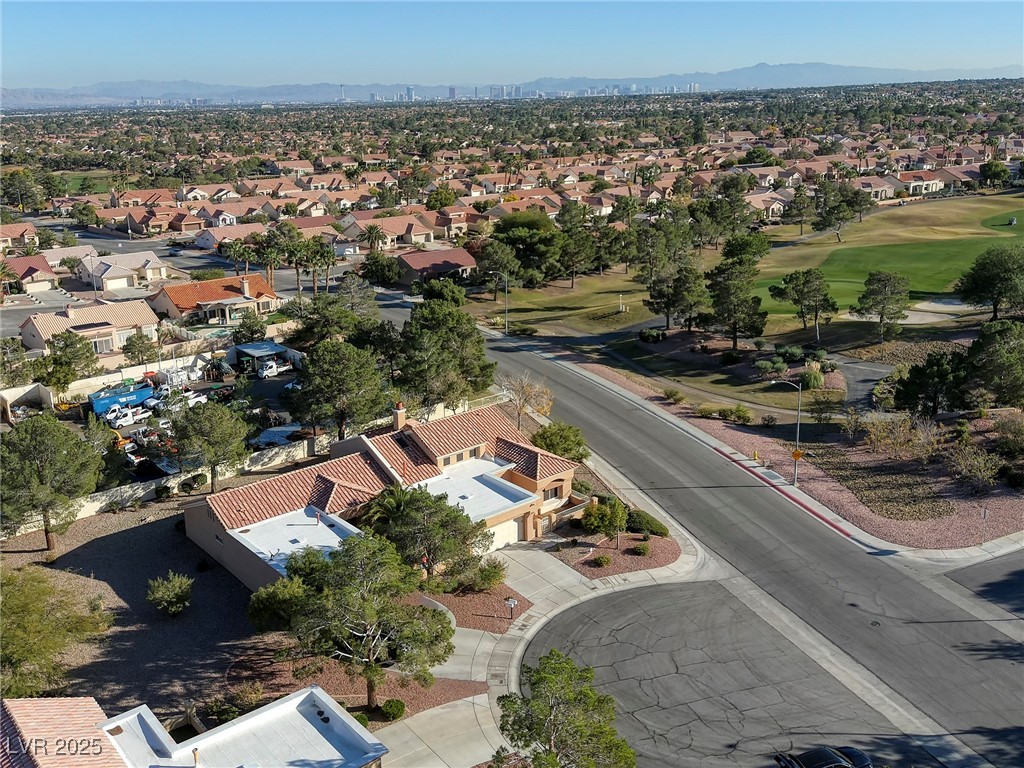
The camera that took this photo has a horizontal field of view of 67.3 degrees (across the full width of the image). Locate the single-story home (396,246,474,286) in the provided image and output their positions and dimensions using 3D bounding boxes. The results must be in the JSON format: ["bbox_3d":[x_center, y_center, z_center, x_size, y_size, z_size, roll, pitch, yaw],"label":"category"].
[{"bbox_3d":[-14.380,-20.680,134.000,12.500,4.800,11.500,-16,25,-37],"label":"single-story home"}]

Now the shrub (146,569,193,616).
[{"bbox_3d":[-25.286,15.730,56.724,3.200,2.700,3.100,0,21,0],"label":"shrub"}]

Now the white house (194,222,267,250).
[{"bbox_3d":[-69.911,-37.142,194.398,15.000,5.000,13.500,-15,25,-35],"label":"white house"}]

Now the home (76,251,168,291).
[{"bbox_3d":[-80.001,-23.603,158.447,15.100,4.900,13.500,-14,25,-33],"label":"home"}]

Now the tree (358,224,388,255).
[{"bbox_3d":[-34.273,-35.894,187.656,6.500,7.400,6.500,0,21,0],"label":"tree"}]

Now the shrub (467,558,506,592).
[{"bbox_3d":[-1.640,12.270,49.600,2.500,1.950,2.400,0,20,0],"label":"shrub"}]

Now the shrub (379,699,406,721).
[{"bbox_3d":[-6.090,16.700,39.500,1.300,0.900,1.300,0,20,0],"label":"shrub"}]

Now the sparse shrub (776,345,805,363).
[{"bbox_3d":[33.470,-3.670,92.500,3.200,1.900,2.800,0,20,0],"label":"sparse shrub"}]

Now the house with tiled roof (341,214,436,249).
[{"bbox_3d":[-32.306,-40.532,203.149,18.000,5.200,19.000,-14,25,-32],"label":"house with tiled roof"}]

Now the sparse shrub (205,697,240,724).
[{"bbox_3d":[-14.750,16.690,39.200,1.750,1.100,1.650,0,20,0],"label":"sparse shrub"}]

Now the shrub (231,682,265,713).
[{"bbox_3d":[-13.750,16.300,40.000,1.700,1.200,1.600,0,20,0],"label":"shrub"}]

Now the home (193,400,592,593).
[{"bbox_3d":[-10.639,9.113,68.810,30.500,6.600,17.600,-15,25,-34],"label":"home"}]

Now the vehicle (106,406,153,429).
[{"bbox_3d":[-37.100,3.000,74.700,3.600,1.800,1.550,-16,25,-37],"label":"vehicle"}]

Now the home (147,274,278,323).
[{"bbox_3d":[-52.838,-15.568,136.742,17.500,5.100,17.000,-16,26,-36],"label":"home"}]

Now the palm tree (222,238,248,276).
[{"bbox_3d":[-46.300,-20.200,128.200,4.000,8.200,4.000,0,20,0],"label":"palm tree"}]

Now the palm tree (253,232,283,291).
[{"bbox_3d":[-39.800,-19.600,125.000,4.300,8.900,4.300,0,20,0],"label":"palm tree"}]

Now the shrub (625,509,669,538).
[{"bbox_3d":[11.888,12.177,68.331,2.100,1.200,3.400,-14,25,-32],"label":"shrub"}]

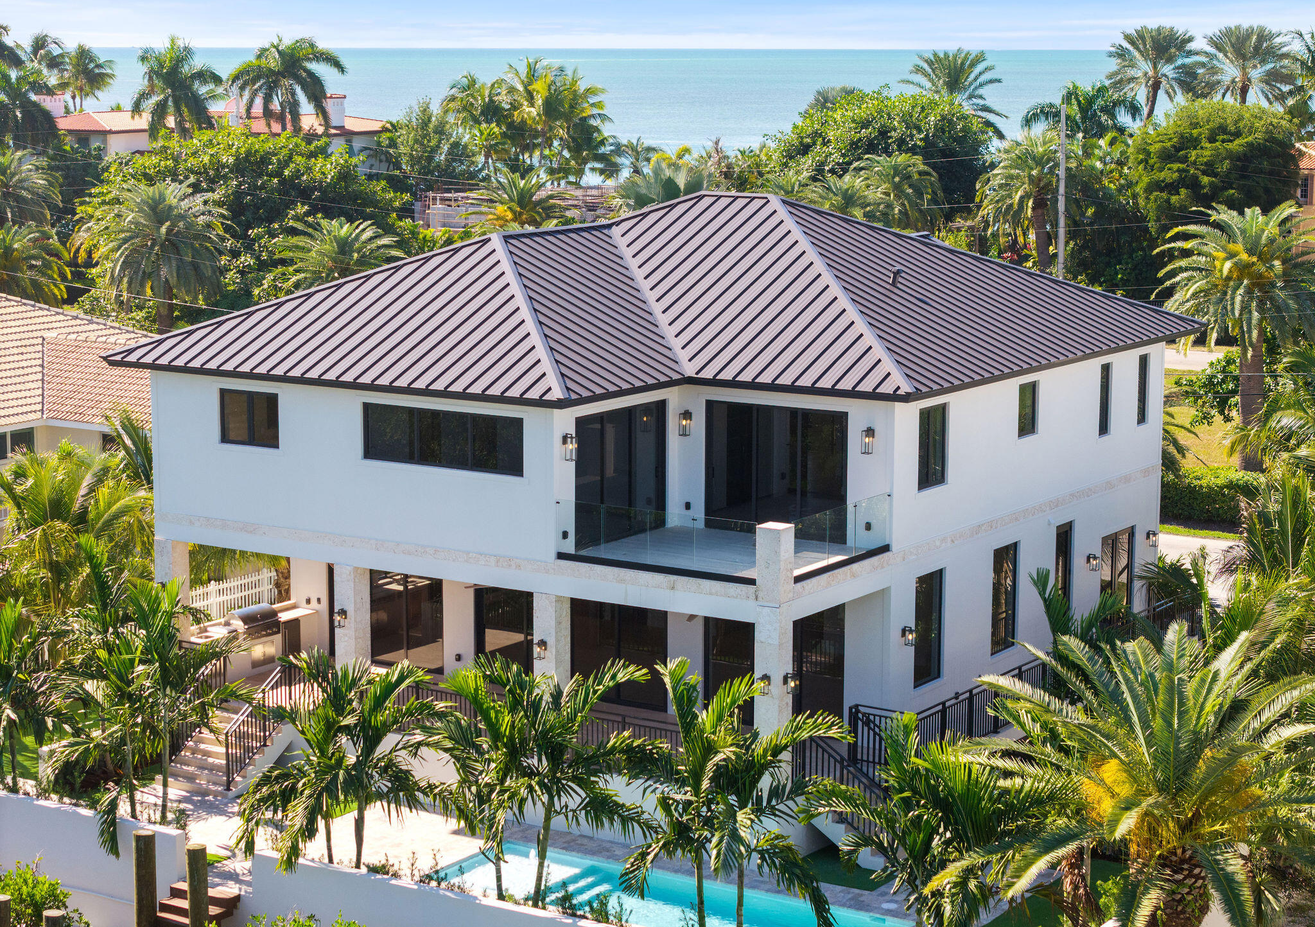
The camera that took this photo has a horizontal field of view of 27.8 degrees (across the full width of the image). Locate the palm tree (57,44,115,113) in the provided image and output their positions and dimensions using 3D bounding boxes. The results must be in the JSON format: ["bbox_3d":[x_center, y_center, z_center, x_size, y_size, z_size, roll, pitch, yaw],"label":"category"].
[{"bbox_3d":[-56.550,-33.930,263.170,5.900,15.030,5.900,0,9,0],"label":"palm tree"}]

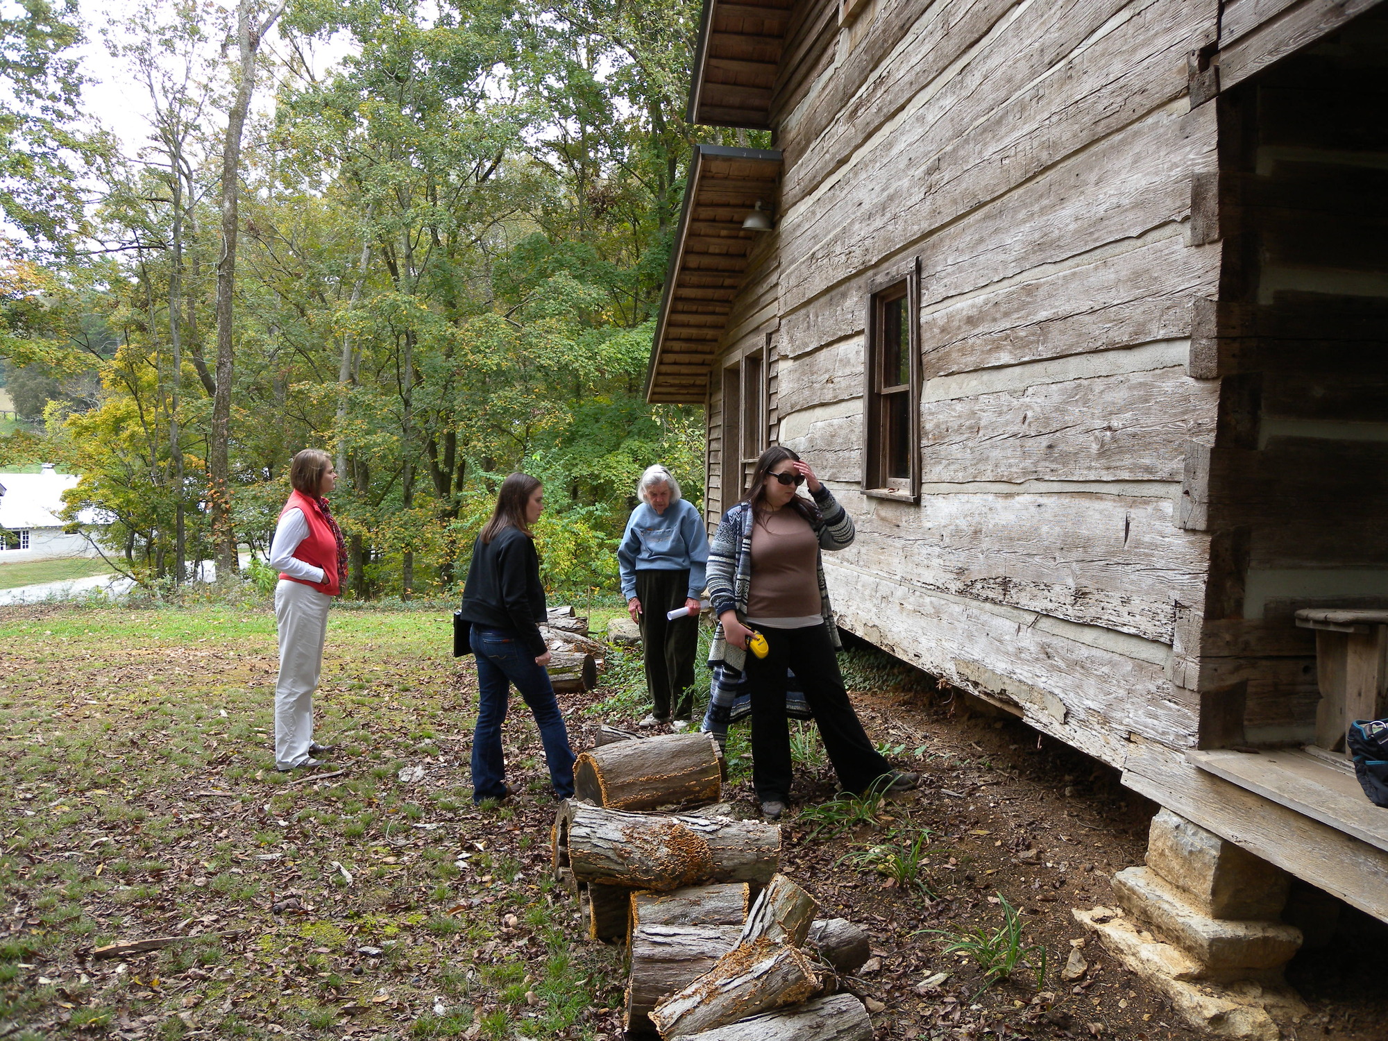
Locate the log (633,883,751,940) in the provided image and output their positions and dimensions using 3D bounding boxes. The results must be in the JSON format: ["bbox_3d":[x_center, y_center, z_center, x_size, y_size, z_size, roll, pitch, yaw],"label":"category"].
[{"bbox_3d":[-0.009,1.290,3.518,0.370,0.290,0.290,-1,4,-8],"label":"log"}]

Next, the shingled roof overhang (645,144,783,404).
[{"bbox_3d":[0.077,-2.301,12.027,0.680,1.950,5.000,1,2,-7],"label":"shingled roof overhang"}]

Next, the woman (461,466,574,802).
[{"bbox_3d":[-0.855,0.550,5.351,0.500,1.575,0.500,-3,5,-33],"label":"woman"}]

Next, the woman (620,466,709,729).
[{"bbox_3d":[-0.174,0.454,6.548,0.540,1.540,0.400,0,4,7],"label":"woman"}]

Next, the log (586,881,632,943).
[{"bbox_3d":[-0.103,1.283,3.747,0.480,0.225,0.225,1,2,-8],"label":"log"}]

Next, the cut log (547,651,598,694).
[{"bbox_3d":[-0.920,1.023,7.591,0.500,0.250,0.250,2,2,16],"label":"cut log"}]

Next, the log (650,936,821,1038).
[{"bbox_3d":[0.110,1.206,2.894,0.440,0.140,0.140,-19,9,-20],"label":"log"}]

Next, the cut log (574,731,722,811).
[{"bbox_3d":[-0.193,1.100,4.922,0.580,0.285,0.285,-1,3,-31],"label":"cut log"}]

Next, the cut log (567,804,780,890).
[{"bbox_3d":[-0.067,1.078,3.724,0.690,0.270,0.260,0,4,2],"label":"cut log"}]

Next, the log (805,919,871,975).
[{"bbox_3d":[0.353,1.321,3.468,0.360,0.150,0.150,1,2,-24],"label":"log"}]

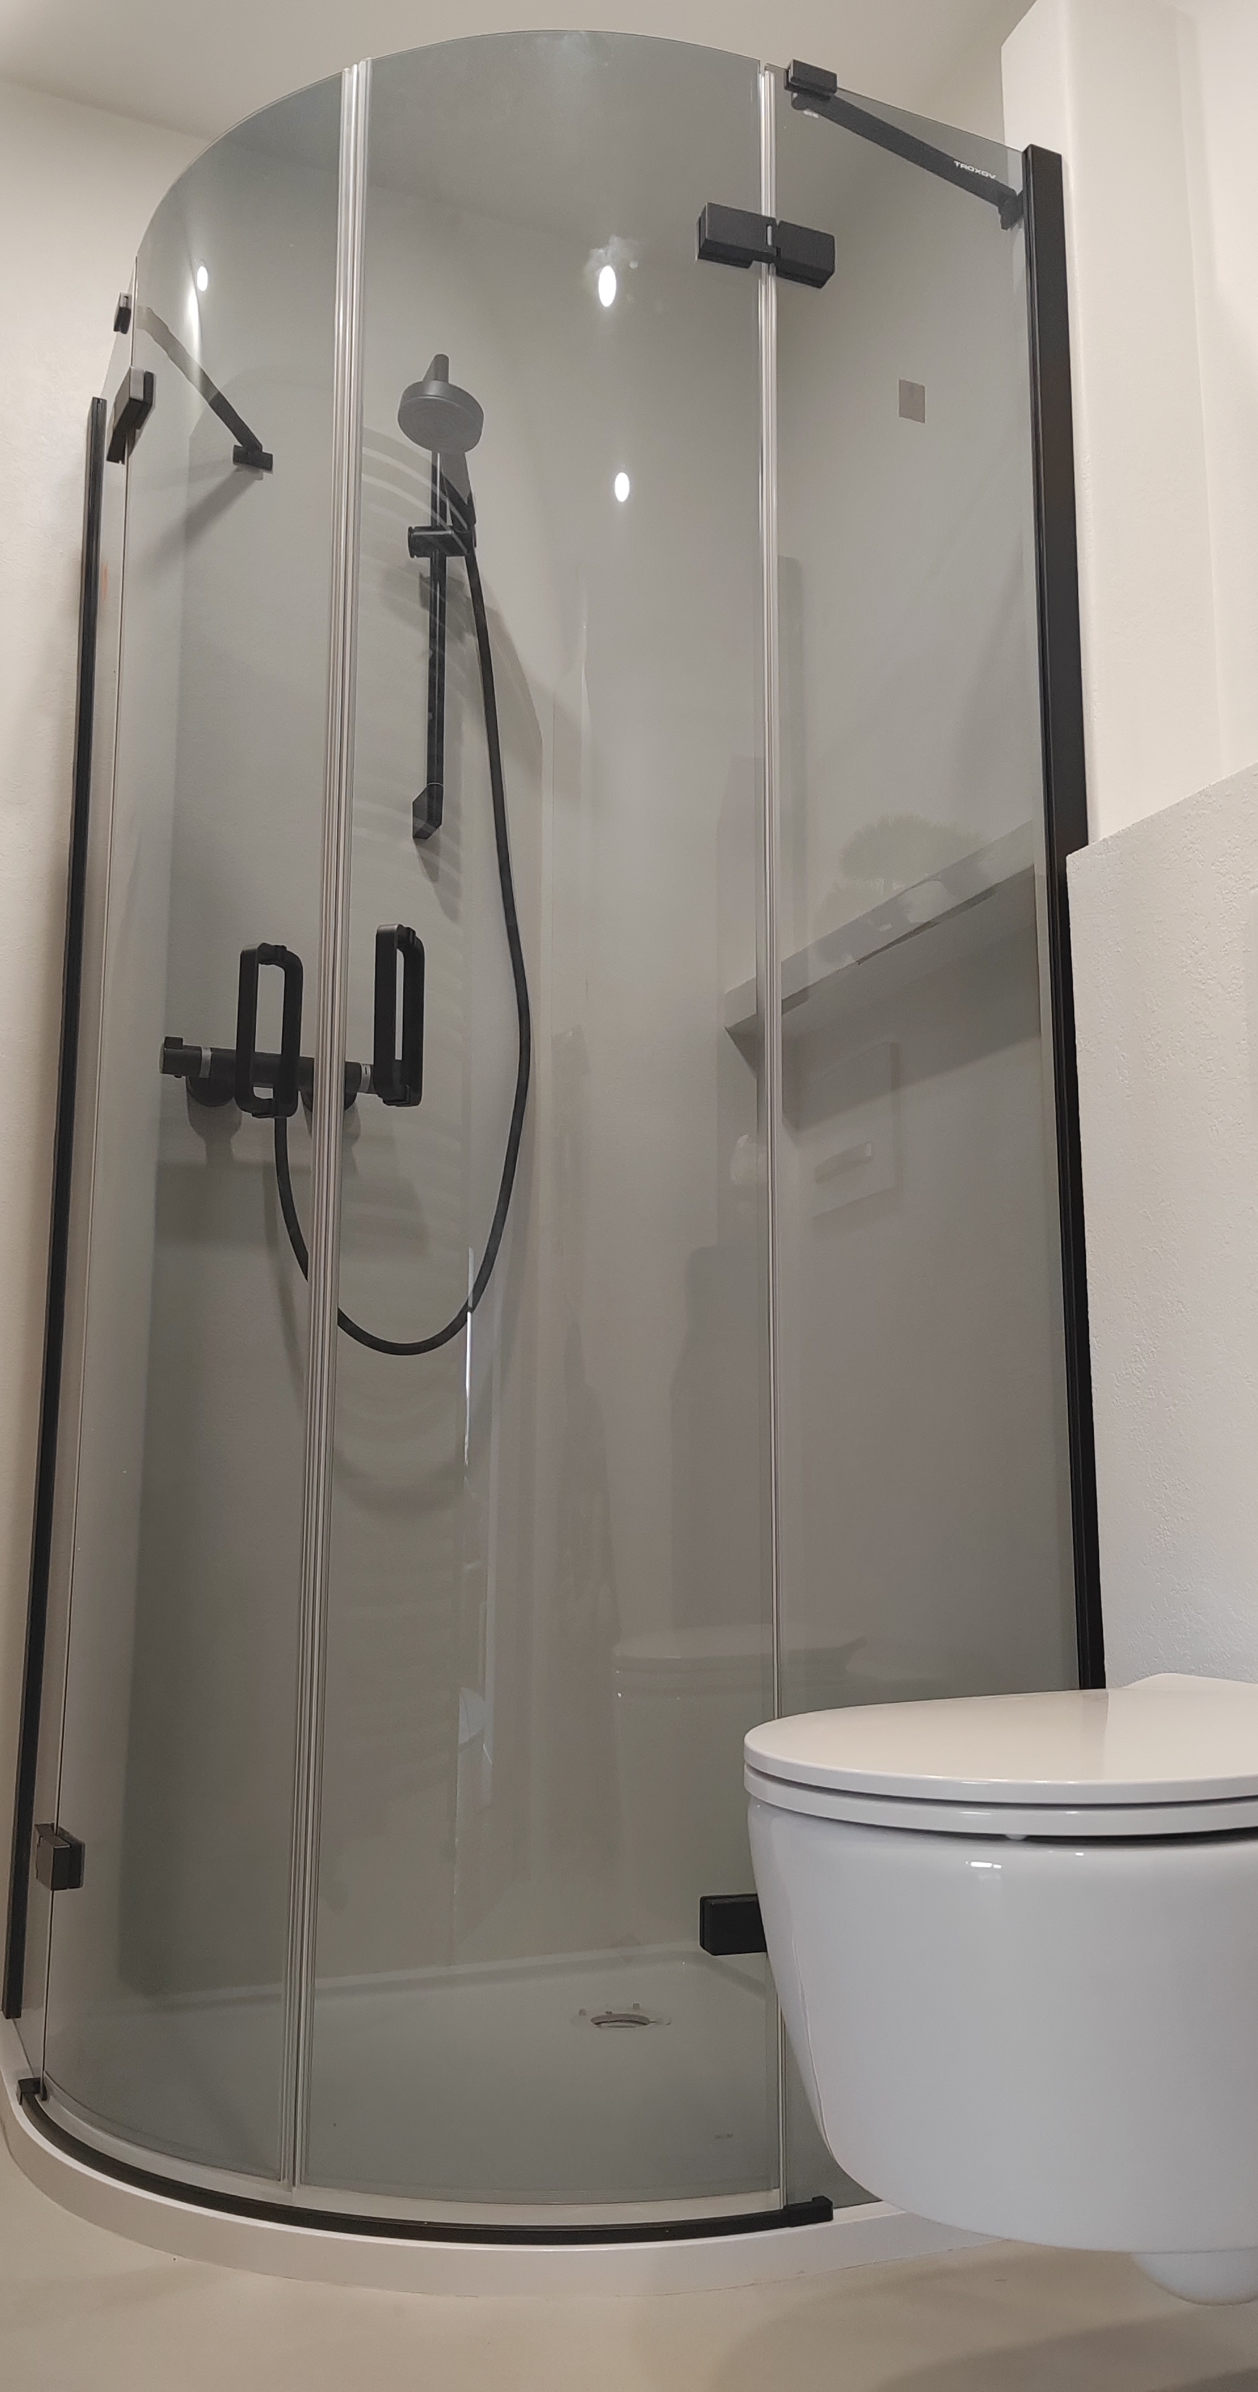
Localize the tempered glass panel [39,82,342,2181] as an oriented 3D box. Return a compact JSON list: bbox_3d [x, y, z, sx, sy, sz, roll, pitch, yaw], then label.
[{"bbox_3d":[-0.426,-0.130,1.790,0.397,1.935,0.044,-9,-13,43],"label":"tempered glass panel"}]

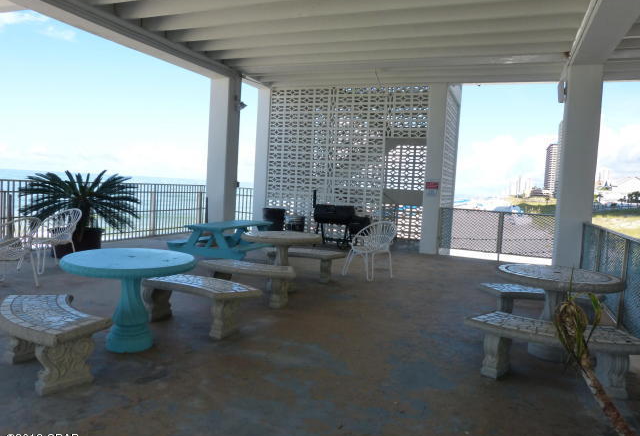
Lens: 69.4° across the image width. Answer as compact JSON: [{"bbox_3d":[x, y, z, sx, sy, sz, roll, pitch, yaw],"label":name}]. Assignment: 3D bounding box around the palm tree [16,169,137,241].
[{"bbox_3d":[-4.213,-0.152,8.123,1.950,1.340,1.950,1,4,-30],"label":"palm tree"}]

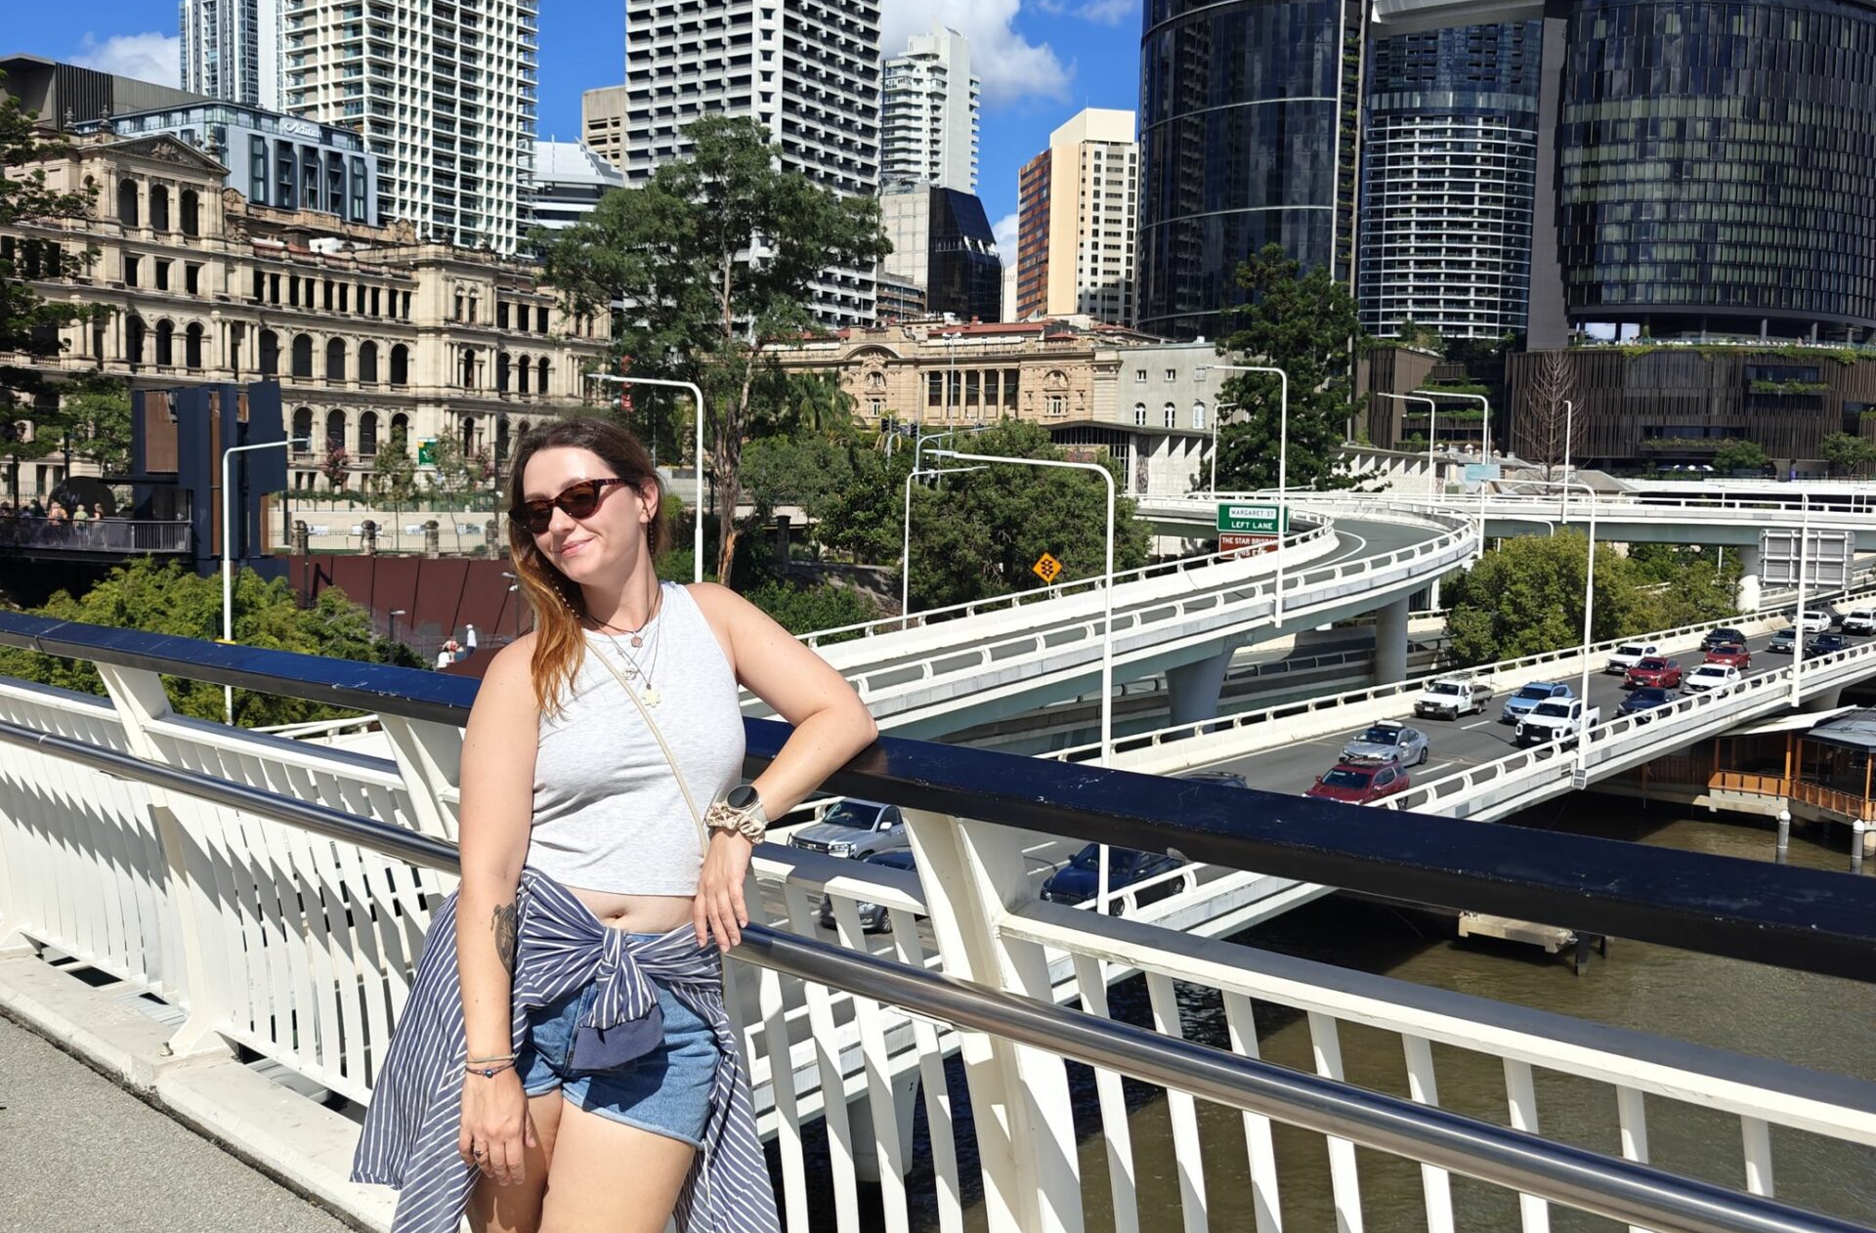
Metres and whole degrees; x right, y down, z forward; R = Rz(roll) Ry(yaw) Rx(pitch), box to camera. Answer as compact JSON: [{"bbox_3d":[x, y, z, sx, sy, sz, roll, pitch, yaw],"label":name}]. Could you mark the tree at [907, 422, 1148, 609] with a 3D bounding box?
[{"bbox_3d":[5.114,-5.661,96.828,14.451,11.724,13.000,2,3,3],"label":"tree"}]

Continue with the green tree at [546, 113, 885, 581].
[{"bbox_3d":[-12.791,-14.700,95.335,19.382,27.890,17.000,1,3,-8],"label":"green tree"}]

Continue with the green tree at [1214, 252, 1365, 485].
[{"bbox_3d":[28.938,-17.786,137.171,12.398,25.265,12.500,2,3,12],"label":"green tree"}]

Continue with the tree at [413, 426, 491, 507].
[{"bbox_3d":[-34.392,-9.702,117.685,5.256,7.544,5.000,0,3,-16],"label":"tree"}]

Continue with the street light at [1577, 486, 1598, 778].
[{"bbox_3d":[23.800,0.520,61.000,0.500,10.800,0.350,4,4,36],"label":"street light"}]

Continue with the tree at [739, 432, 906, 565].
[{"bbox_3d":[-7.407,-7.219,105.771,10.442,9.023,10.000,1,3,-4],"label":"tree"}]

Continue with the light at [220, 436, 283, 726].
[{"bbox_3d":[-20.378,-0.311,50.124,3.600,9.950,0.350,4,4,33],"label":"light"}]

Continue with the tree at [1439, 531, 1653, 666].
[{"bbox_3d":[39.567,-0.766,108.078,13.965,9.505,12.500,3,3,20],"label":"tree"}]

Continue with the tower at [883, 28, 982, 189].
[{"bbox_3d":[-0.876,-88.320,448.704,20.000,135.199,27.000,-2,4,-42],"label":"tower"}]

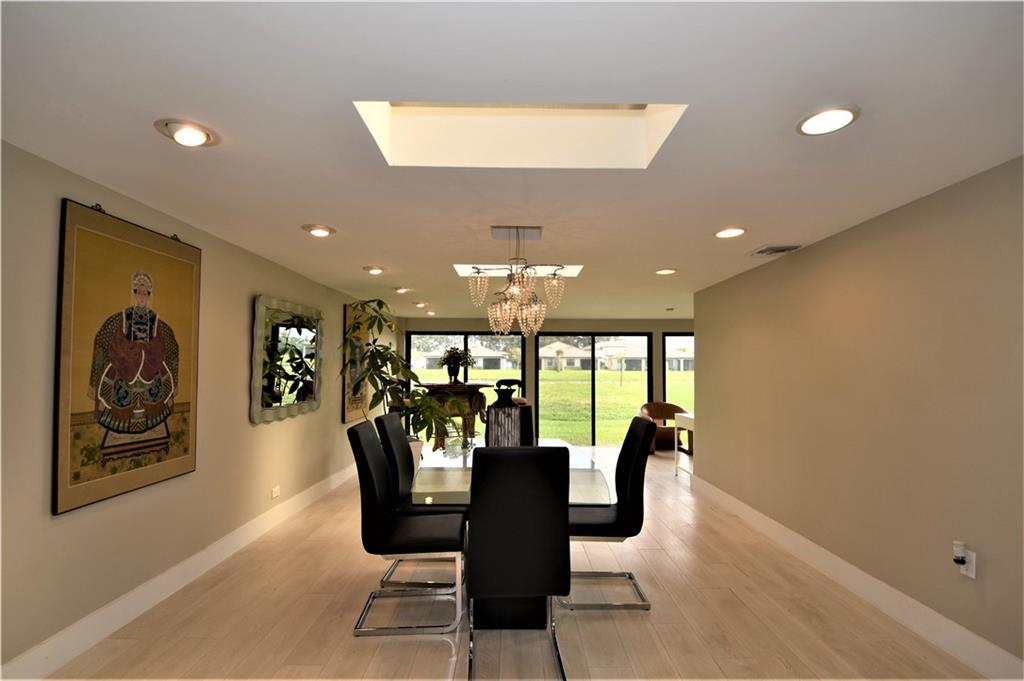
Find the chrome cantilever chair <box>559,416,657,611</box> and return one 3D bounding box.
[{"bbox_3d":[0.554,1.036,2.700,0.620,1.075,0.440,0,-4,0],"label":"chrome cantilever chair"}]

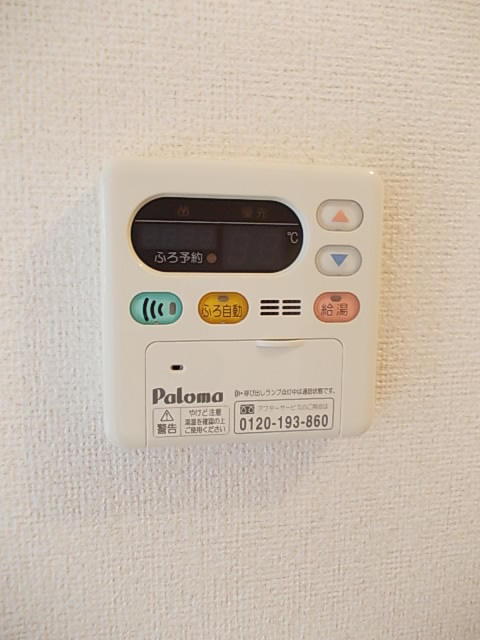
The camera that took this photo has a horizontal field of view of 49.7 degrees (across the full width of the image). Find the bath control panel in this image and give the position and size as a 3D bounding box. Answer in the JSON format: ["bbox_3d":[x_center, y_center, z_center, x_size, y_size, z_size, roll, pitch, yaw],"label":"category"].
[{"bbox_3d":[0.003,-0.005,0.220,0.120,0.120,0.020,-1,6,-10],"label":"bath control panel"}]

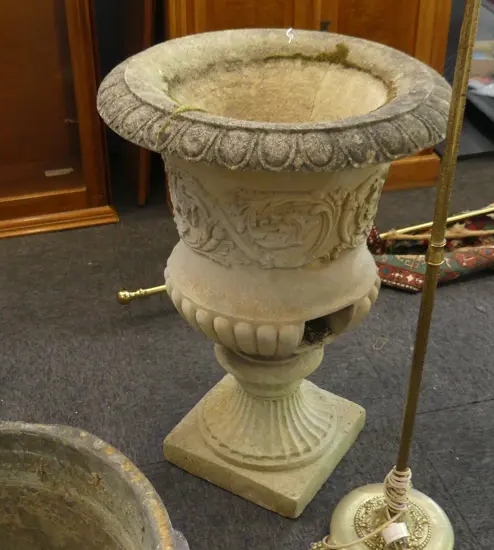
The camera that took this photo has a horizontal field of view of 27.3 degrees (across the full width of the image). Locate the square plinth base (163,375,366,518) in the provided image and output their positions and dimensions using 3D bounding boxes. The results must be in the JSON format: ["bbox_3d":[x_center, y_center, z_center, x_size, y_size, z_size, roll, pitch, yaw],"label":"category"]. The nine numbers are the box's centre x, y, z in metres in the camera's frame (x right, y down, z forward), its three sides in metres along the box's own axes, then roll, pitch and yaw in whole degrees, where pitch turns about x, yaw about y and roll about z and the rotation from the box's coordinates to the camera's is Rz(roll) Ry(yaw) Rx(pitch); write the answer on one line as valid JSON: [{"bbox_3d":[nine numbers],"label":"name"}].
[{"bbox_3d":[0.042,0.276,2.050,0.305,0.174,0.305,19,38,25],"label":"square plinth base"}]

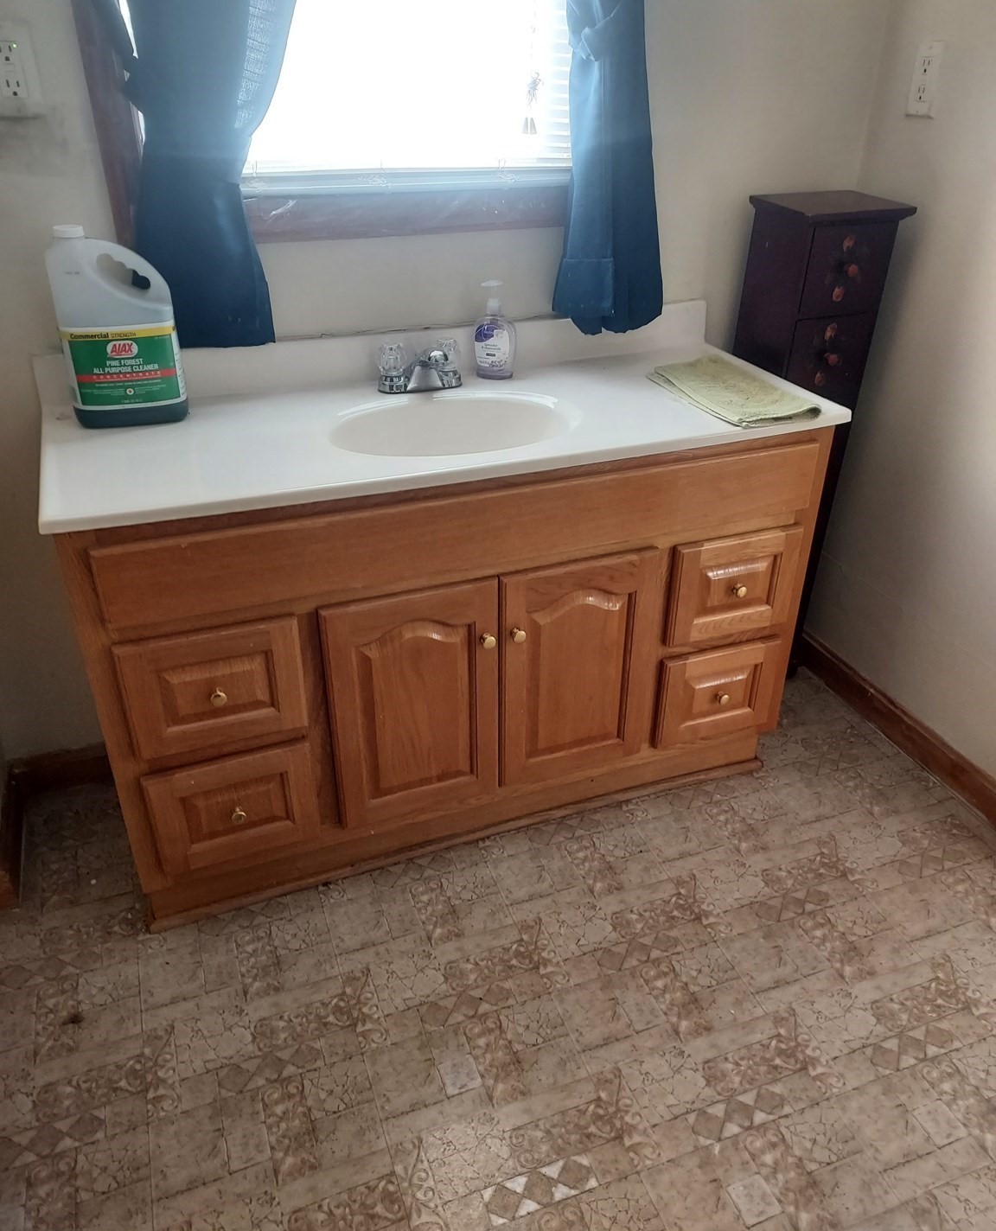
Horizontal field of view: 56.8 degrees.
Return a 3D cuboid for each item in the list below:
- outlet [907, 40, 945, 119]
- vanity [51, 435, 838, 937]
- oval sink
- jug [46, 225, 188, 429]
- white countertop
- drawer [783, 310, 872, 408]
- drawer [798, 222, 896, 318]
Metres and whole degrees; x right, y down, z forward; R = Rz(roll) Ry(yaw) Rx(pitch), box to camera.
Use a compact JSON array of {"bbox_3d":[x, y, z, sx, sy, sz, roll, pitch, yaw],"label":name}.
[{"bbox_3d":[0.757,-0.947,1.627,0.008,0.115,0.070,-11,33,-19],"label":"outlet"},{"bbox_3d":[-0.085,-0.004,1.708,1.208,0.738,0.483,-11,33,-19],"label":"vanity"},{"bbox_3d":[-0.070,-0.252,1.488,0.395,0.130,0.243,-11,33,-19],"label":"oval sink"},{"bbox_3d":[-0.570,-0.438,1.384,0.167,0.283,0.114,-11,33,-19],"label":"jug"},{"bbox_3d":[-0.074,-0.369,1.503,1.245,0.103,0.481,-11,33,-19],"label":"white countertop"},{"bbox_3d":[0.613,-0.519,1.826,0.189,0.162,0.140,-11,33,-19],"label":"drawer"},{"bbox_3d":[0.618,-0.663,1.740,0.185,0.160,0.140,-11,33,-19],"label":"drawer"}]

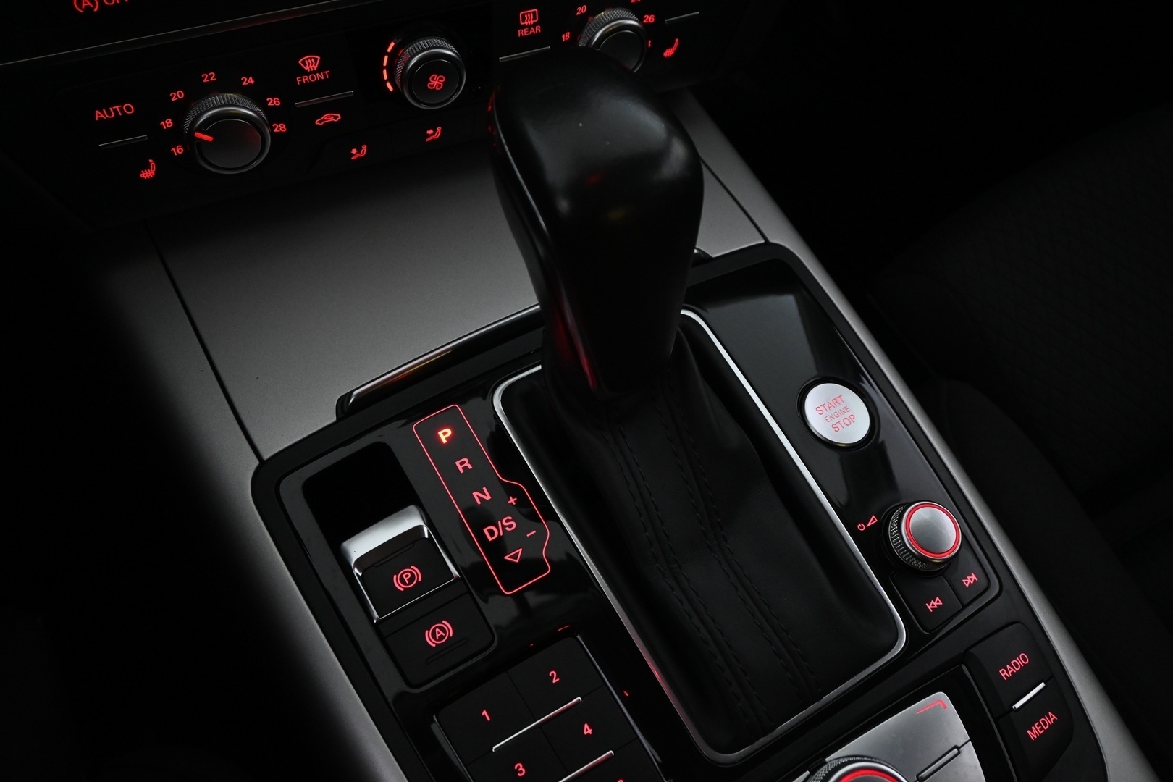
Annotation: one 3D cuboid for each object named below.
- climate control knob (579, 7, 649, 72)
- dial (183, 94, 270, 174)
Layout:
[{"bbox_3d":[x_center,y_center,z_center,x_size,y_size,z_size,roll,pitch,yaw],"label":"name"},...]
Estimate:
[{"bbox_3d":[0.012,-0.139,0.359,0.030,0.030,0.010,-19,56,-16],"label":"climate control knob"},{"bbox_3d":[-0.128,-0.091,0.316,0.030,0.030,0.010,-19,56,-16],"label":"dial"}]

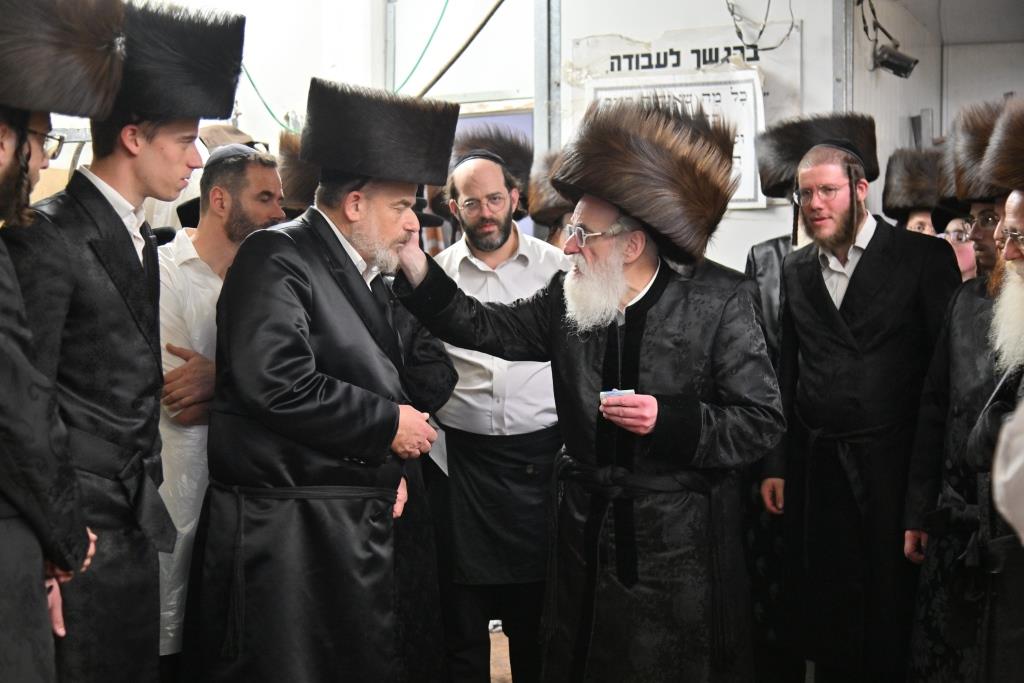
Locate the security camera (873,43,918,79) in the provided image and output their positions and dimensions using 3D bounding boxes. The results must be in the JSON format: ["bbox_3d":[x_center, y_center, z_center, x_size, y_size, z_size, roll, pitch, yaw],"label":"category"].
[{"bbox_3d":[1.428,-1.041,5.500,0.170,0.085,0.080,30,13,20],"label":"security camera"}]

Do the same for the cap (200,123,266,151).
[{"bbox_3d":[-0.888,-0.632,4.700,0.250,0.130,0.180,7,3,27],"label":"cap"}]

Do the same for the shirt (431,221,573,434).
[{"bbox_3d":[-0.036,-0.021,3.950,0.500,0.600,0.300,0,1,6],"label":"shirt"}]

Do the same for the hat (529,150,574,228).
[{"bbox_3d":[0.227,-0.507,4.900,0.350,0.220,0.350,2,-4,11],"label":"hat"}]

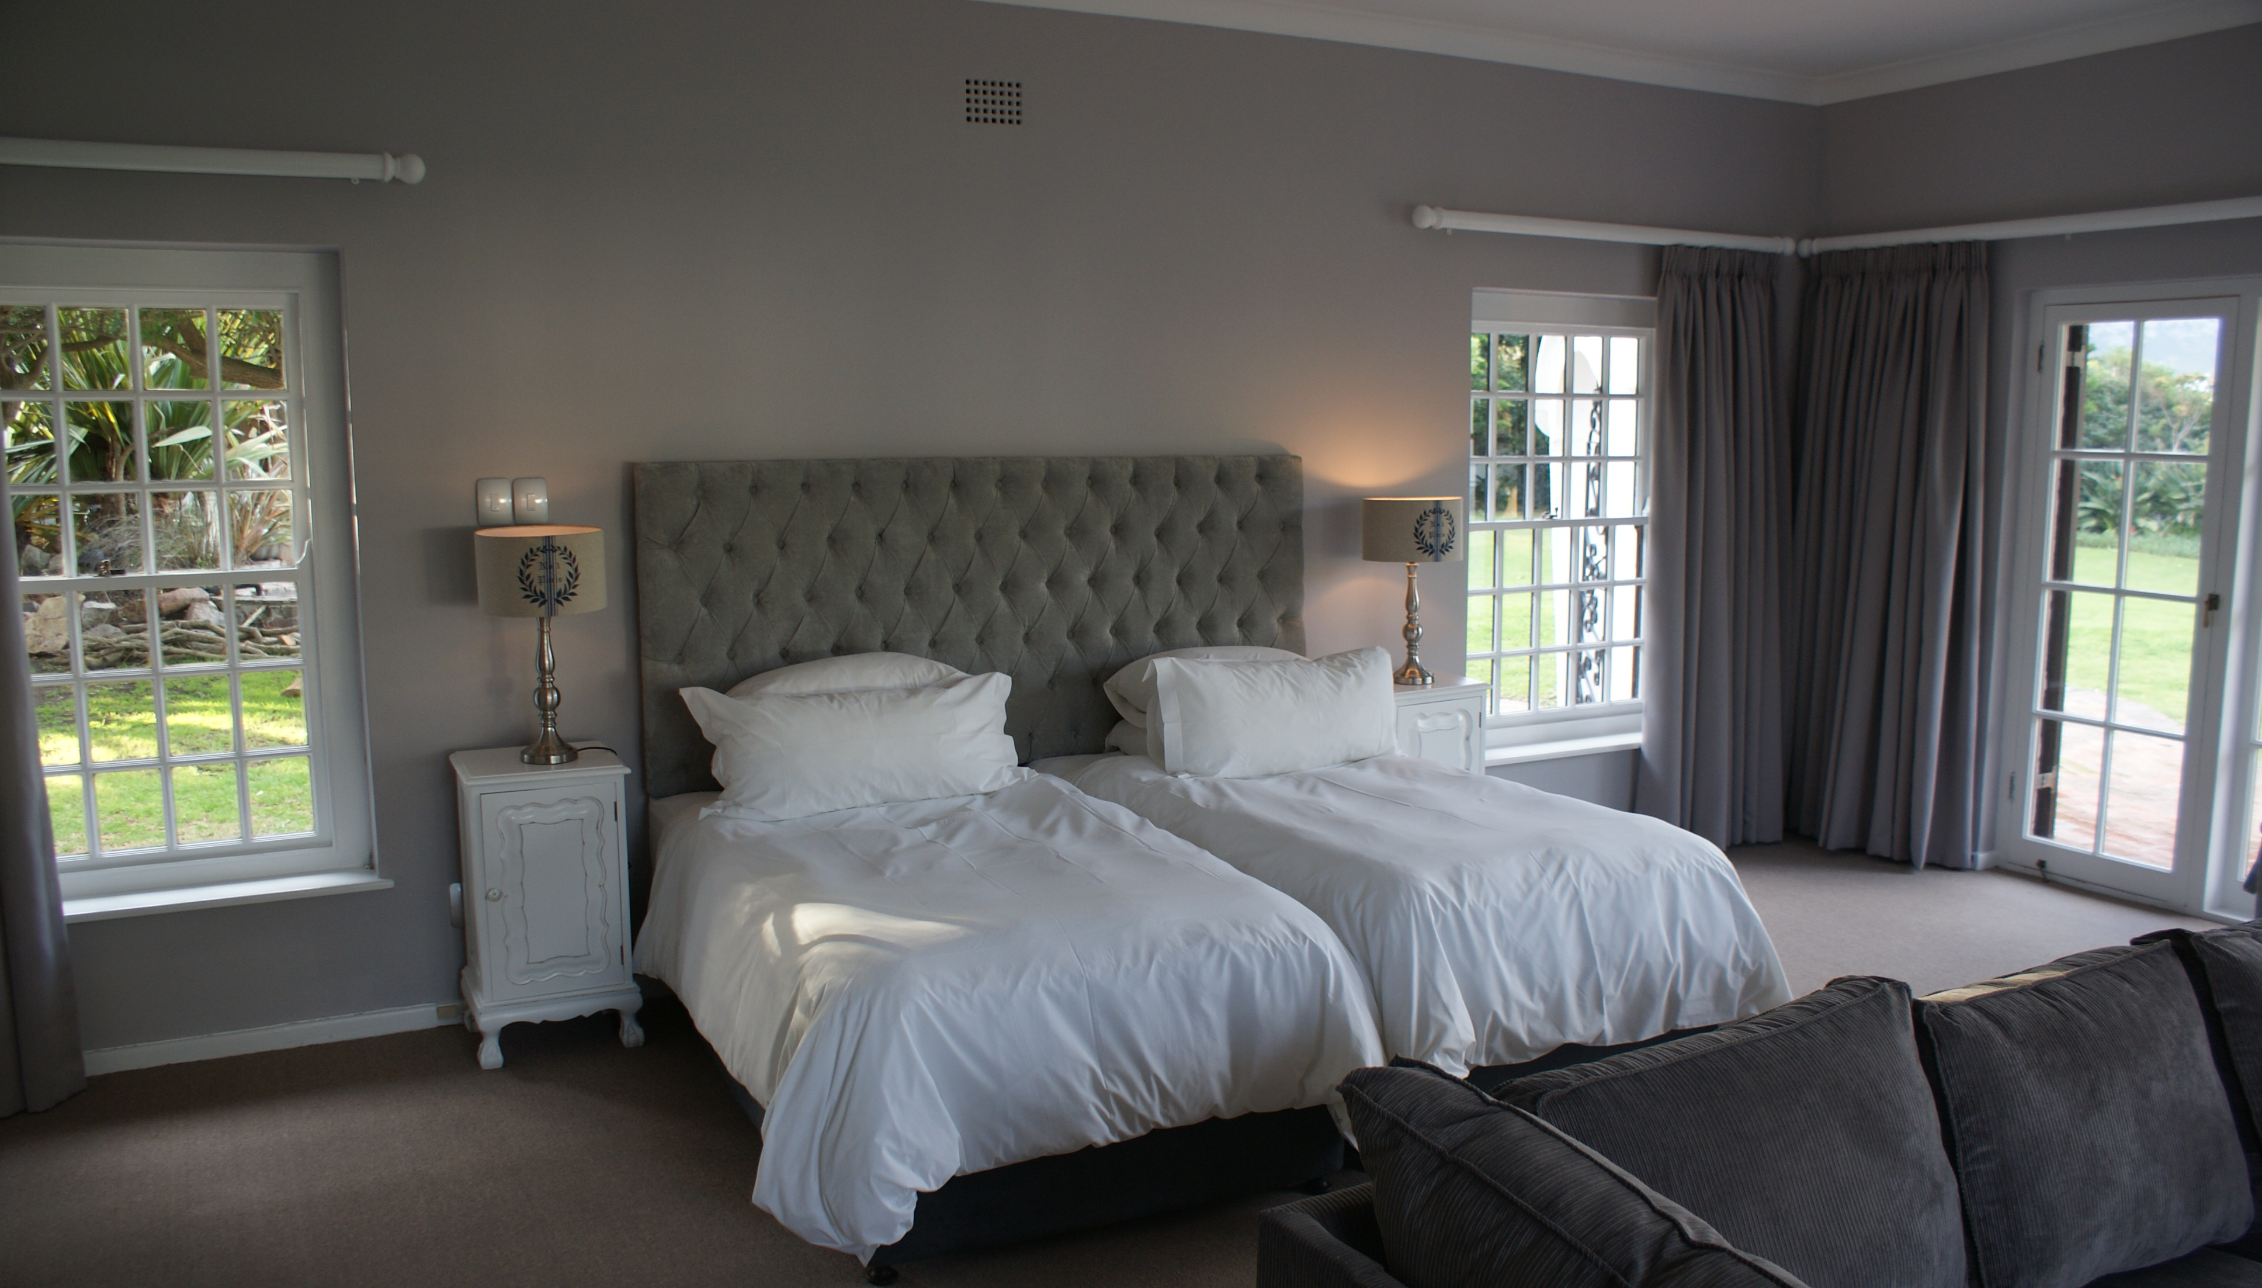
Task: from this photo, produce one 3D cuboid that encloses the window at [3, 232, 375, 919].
[{"bbox_3d":[-2.521,-0.145,4.217,1.159,1.680,0.141,-4,9,-27],"label":"window"}]

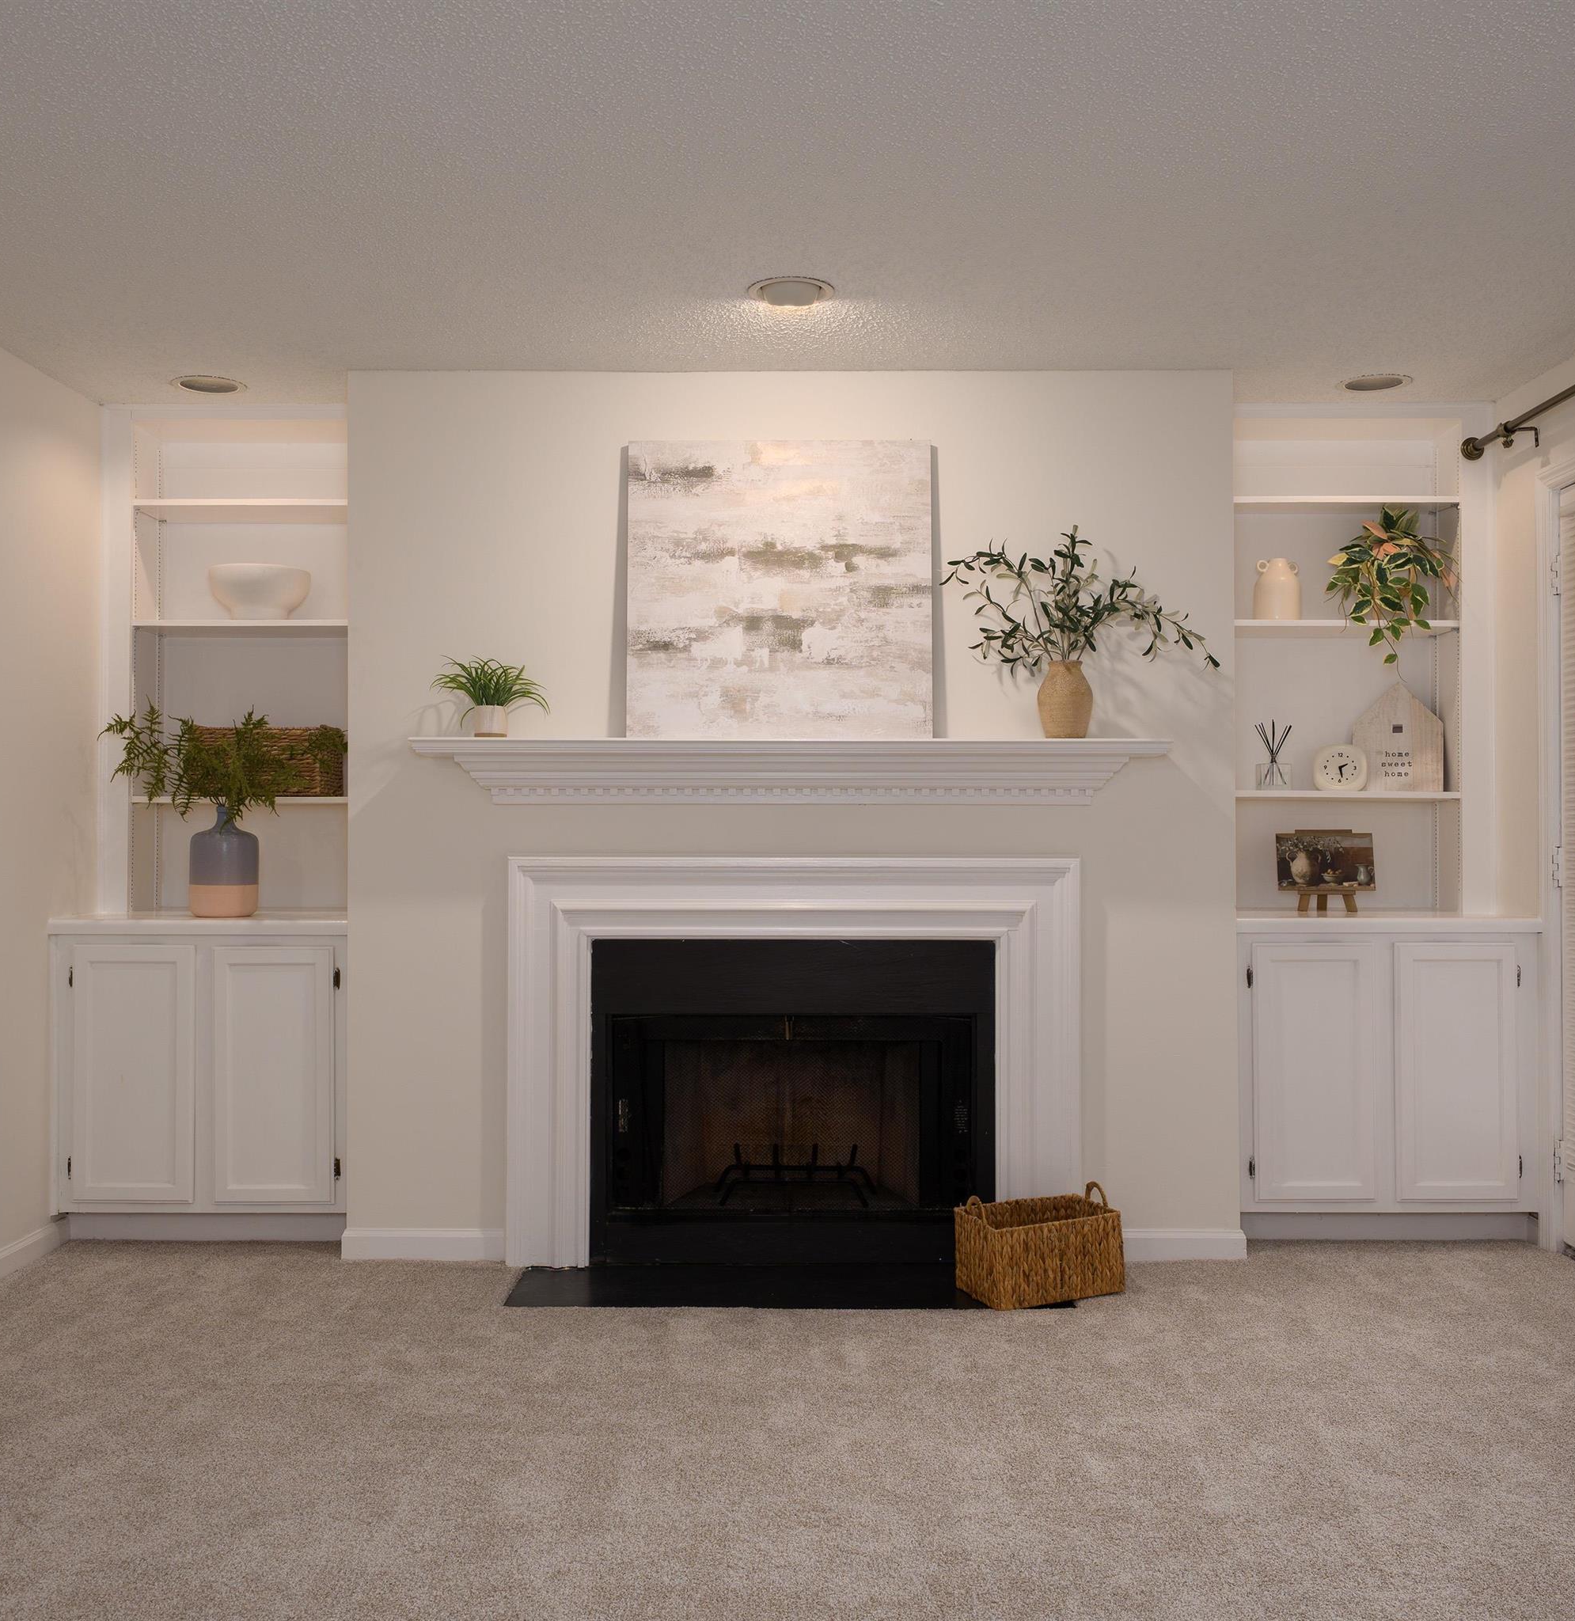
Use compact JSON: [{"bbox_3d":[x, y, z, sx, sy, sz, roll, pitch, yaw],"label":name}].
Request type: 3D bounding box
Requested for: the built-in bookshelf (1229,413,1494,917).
[{"bbox_3d":[1.645,-0.438,4.857,0.840,1.490,0.270,0,-1,1],"label":"built-in bookshelf"}]

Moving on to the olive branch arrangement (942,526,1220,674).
[{"bbox_3d":[0.760,-0.547,4.199,0.710,0.390,0.360,0,-1,1],"label":"olive branch arrangement"}]

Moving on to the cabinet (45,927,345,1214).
[{"bbox_3d":[-1.607,0.711,4.730,0.825,0.795,0.560,0,-1,1],"label":"cabinet"}]

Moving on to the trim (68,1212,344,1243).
[{"bbox_3d":[-1.605,1.161,4.559,0.820,0.100,0.016,0,-1,1],"label":"trim"}]

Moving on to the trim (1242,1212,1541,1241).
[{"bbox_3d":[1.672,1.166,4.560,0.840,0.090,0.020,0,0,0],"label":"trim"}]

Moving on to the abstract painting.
[{"bbox_3d":[-0.018,-0.583,4.320,0.800,0.795,0.035,0,-4,1],"label":"abstract painting"}]

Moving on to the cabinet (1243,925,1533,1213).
[{"bbox_3d":[1.636,0.702,4.693,0.820,0.795,0.560,0,-1,1],"label":"cabinet"}]

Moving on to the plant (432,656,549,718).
[{"bbox_3d":[-0.786,-0.302,4.270,0.295,0.205,0.250,0,0,0],"label":"plant"}]

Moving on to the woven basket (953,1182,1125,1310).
[{"bbox_3d":[0.645,1.091,4.130,0.400,0.250,0.225,0,0,-27],"label":"woven basket"}]

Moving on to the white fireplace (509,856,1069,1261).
[{"bbox_3d":[0.018,0.667,4.317,1.515,1.074,0.090,0,-1,1],"label":"white fireplace"}]

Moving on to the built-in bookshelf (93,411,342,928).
[{"bbox_3d":[-1.610,-0.440,4.900,0.820,1.495,0.310,0,0,0],"label":"built-in bookshelf"}]

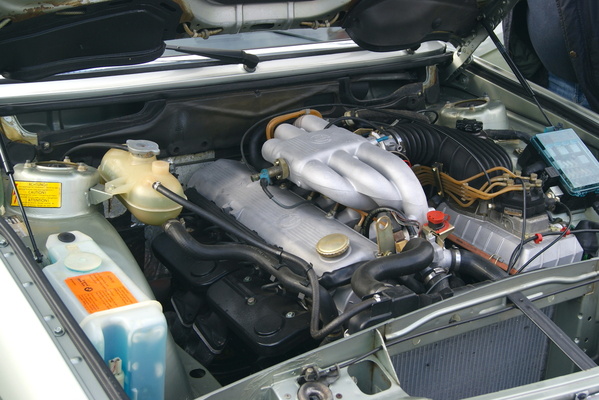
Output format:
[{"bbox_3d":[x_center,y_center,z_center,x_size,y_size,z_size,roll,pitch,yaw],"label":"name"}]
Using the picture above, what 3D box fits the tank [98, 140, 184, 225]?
[{"bbox_3d":[-0.327,-0.044,1.726,0.125,0.145,0.235,-11,28,-29],"label":"tank"}]

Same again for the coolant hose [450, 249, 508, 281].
[{"bbox_3d":[0.349,0.135,1.659,0.150,0.070,0.045,7,24,8],"label":"coolant hose"}]

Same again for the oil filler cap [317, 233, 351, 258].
[{"bbox_3d":[0.062,0.088,1.605,0.063,0.026,0.063,-11,29,6],"label":"oil filler cap"}]

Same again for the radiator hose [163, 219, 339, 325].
[{"bbox_3d":[-0.093,0.126,1.631,0.411,0.124,0.064,17,28,28],"label":"radiator hose"}]

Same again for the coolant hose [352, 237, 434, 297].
[{"bbox_3d":[0.178,0.124,1.600,0.190,0.095,0.110,-11,28,-29],"label":"coolant hose"}]

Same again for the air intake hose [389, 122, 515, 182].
[{"bbox_3d":[0.352,-0.098,2.001,0.240,0.115,0.210,-11,28,-29],"label":"air intake hose"}]

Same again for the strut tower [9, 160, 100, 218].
[{"bbox_3d":[-0.458,-0.025,1.647,0.172,0.105,0.172,-11,28,-29],"label":"strut tower"}]

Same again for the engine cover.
[{"bbox_3d":[-0.066,0.009,1.847,0.155,0.070,0.575,-26,31,-22],"label":"engine cover"}]

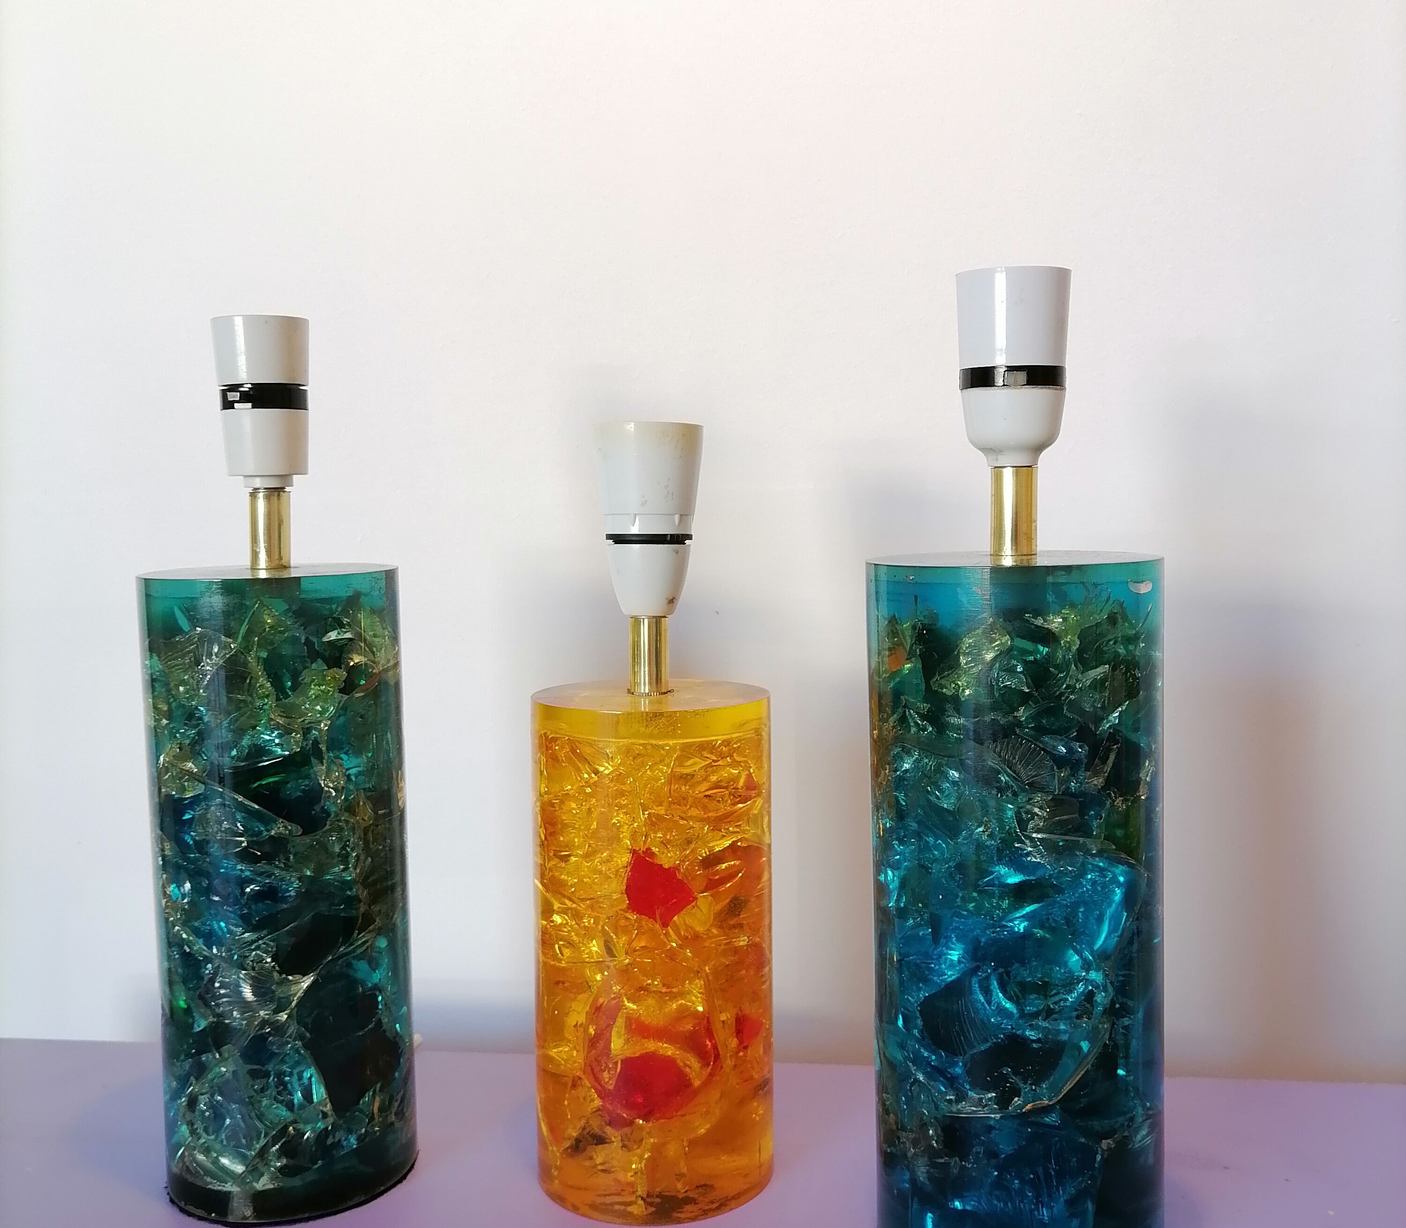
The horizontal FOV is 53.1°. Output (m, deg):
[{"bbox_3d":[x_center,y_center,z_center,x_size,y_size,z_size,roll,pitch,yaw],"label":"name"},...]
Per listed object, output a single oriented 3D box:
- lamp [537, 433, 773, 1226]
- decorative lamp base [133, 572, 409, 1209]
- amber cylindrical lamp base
[{"bbox_3d":[-0.021,0.077,0.573,0.097,0.306,0.097,-1,5,-2],"label":"lamp"},{"bbox_3d":[-0.173,0.107,0.581,0.102,0.250,0.102,-2,5,-17],"label":"decorative lamp base"},{"bbox_3d":[-0.020,0.131,0.577,0.097,0.198,0.097,-1,5,0],"label":"amber cylindrical lamp base"}]

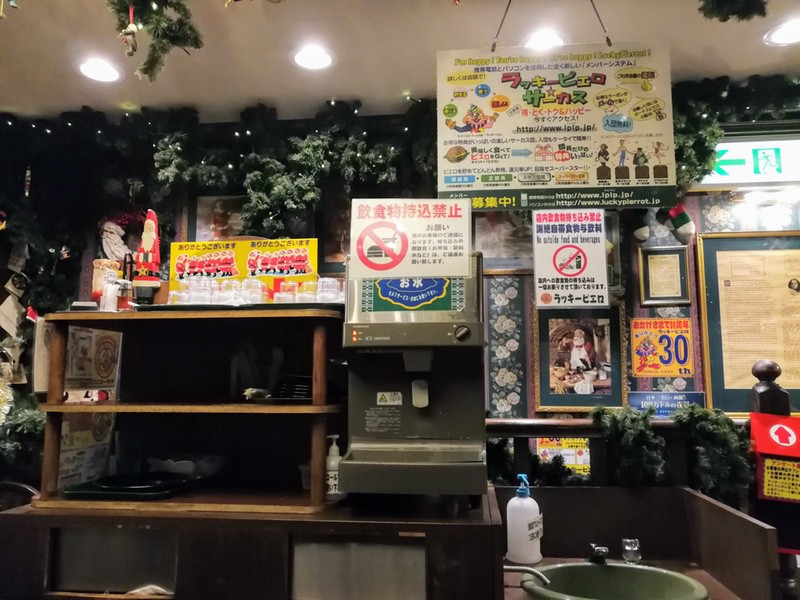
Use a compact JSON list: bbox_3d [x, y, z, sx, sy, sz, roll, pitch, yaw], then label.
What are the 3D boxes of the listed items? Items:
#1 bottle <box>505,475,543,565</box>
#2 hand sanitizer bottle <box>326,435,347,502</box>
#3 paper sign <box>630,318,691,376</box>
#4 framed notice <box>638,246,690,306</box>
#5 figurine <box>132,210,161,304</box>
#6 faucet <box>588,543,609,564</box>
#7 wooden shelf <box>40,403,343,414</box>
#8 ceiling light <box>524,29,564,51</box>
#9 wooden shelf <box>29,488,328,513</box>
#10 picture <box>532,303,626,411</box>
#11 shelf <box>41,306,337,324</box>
[{"bbox_3d":[0.364,0.643,1.847,0.100,0.246,0.105,0,-7,0],"label":"bottle"},{"bbox_3d":[-0.178,0.462,1.686,0.070,0.177,0.070,3,-7,-24],"label":"hand sanitizer bottle"},{"bbox_3d":[1.191,0.216,2.830,0.273,0.265,0.008,-1,-7,6],"label":"paper sign"},{"bbox_3d":[1.212,-0.108,2.850,0.220,0.277,0.030,-1,-7,6],"label":"framed notice"},{"bbox_3d":[-0.744,-0.120,1.823,0.080,0.289,0.075,0,-7,-4],"label":"figurine"},{"bbox_3d":[0.563,0.721,1.774,0.060,0.058,0.090,-1,-7,6],"label":"faucet"},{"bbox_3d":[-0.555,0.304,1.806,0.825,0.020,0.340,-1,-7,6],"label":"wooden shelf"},{"bbox_3d":[0.578,-1.043,2.489,0.155,0.040,0.155,-1,-7,6],"label":"ceiling light"},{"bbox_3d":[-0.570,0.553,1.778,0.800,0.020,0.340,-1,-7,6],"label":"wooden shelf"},{"bbox_3d":[0.824,0.258,2.849,0.412,0.496,0.030,-1,-7,6],"label":"picture"},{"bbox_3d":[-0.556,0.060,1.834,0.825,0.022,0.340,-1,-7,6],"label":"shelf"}]

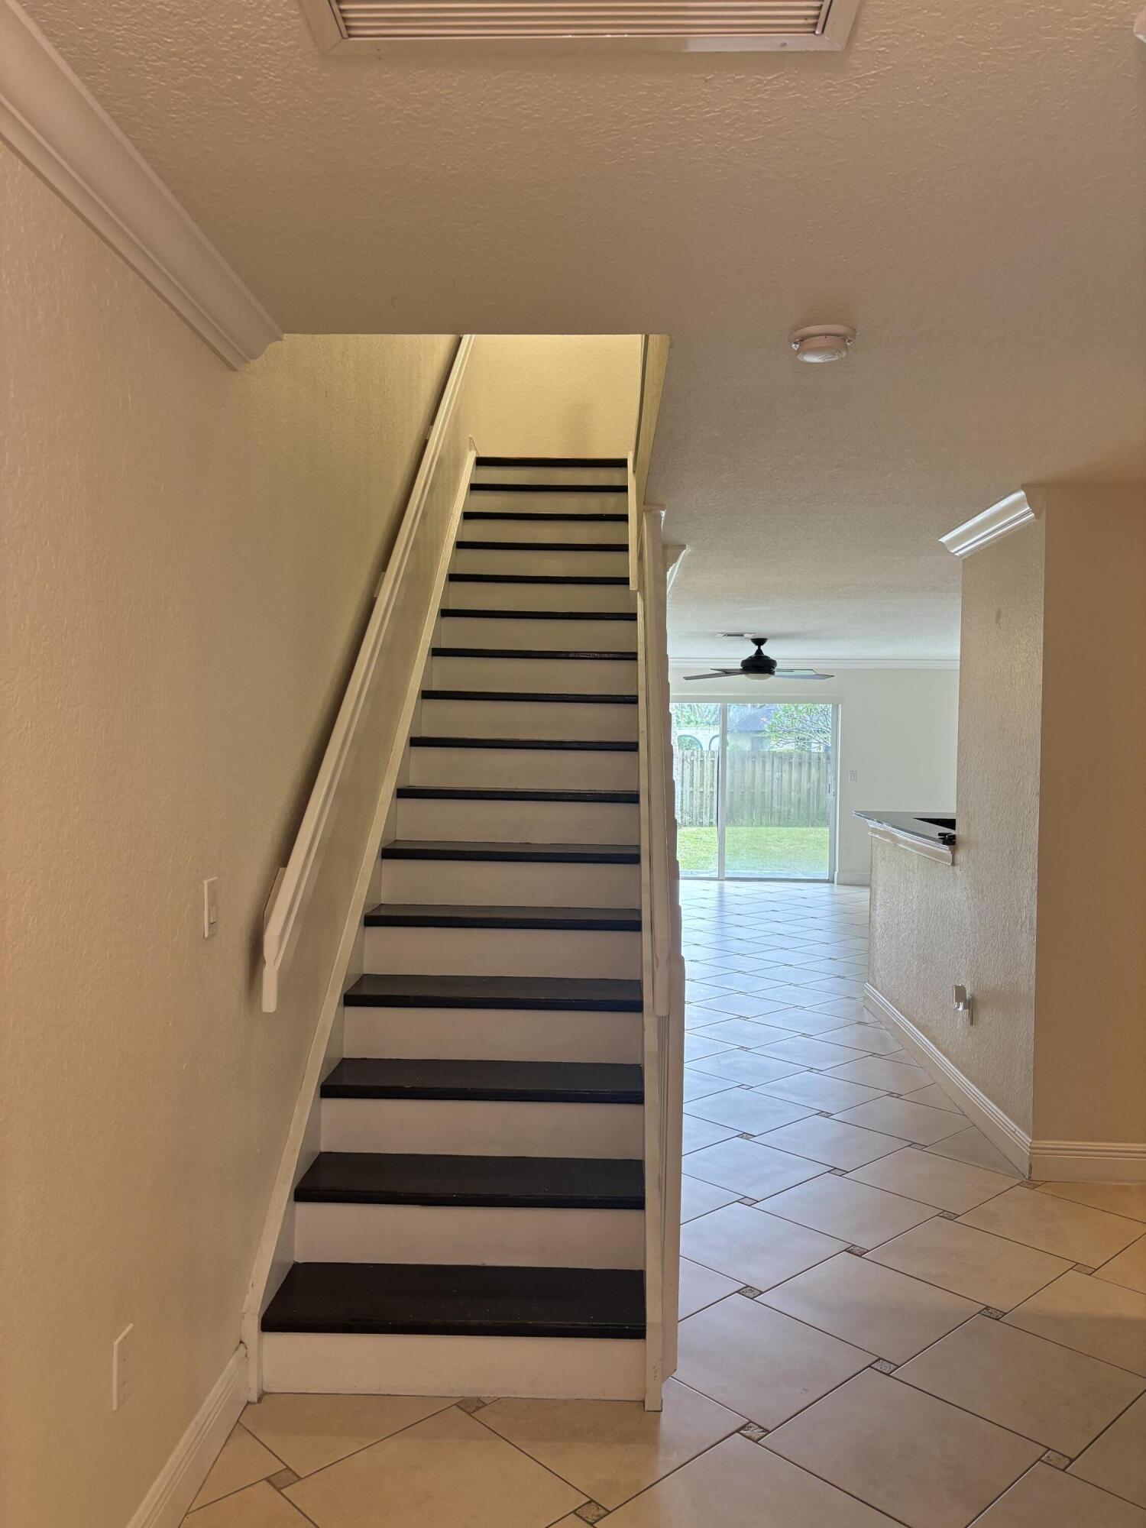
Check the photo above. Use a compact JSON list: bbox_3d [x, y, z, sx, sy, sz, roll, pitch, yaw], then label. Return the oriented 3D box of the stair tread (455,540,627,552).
[{"bbox_3d":[-0.144,-1.068,5.759,0.840,0.035,0.259,1,1,2],"label":"stair tread"}]

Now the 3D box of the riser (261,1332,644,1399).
[{"bbox_3d":[-0.273,1.395,2.676,0.883,0.152,0.020,1,1,0],"label":"riser"}]

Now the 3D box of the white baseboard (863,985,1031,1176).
[{"bbox_3d":[1.680,1.389,5.426,0.016,0.137,2.695,1,1,2],"label":"white baseboard"}]

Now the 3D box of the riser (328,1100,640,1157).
[{"bbox_3d":[-0.253,1.012,3.203,0.894,0.156,0.022,1,1,2],"label":"riser"}]

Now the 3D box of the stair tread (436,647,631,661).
[{"bbox_3d":[-0.158,-0.470,5.035,0.883,0.034,0.269,1,1,0],"label":"stair tread"}]

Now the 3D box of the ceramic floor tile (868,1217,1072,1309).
[{"bbox_3d":[1.188,1.495,3.450,0.454,0.010,0.454,0,2,-43],"label":"ceramic floor tile"}]

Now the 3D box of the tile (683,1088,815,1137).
[{"bbox_3d":[0.730,1.460,4.829,0.454,0.010,0.454,0,2,-43],"label":"tile"}]

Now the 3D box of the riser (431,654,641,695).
[{"bbox_3d":[-0.163,-0.371,4.927,0.883,0.160,0.020,1,1,0],"label":"riser"}]

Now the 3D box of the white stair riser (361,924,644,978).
[{"bbox_3d":[-0.226,0.612,3.705,0.894,0.161,0.022,1,1,2],"label":"white stair riser"}]

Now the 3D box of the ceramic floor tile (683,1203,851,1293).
[{"bbox_3d":[0.544,1.485,3.542,0.454,0.010,0.454,0,2,-43],"label":"ceramic floor tile"}]

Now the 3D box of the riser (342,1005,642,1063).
[{"bbox_3d":[-0.241,0.816,3.470,0.898,0.160,0.020,1,1,2],"label":"riser"}]

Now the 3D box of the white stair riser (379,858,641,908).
[{"bbox_3d":[-0.210,0.406,3.876,0.872,0.154,0.020,1,1,0],"label":"white stair riser"}]

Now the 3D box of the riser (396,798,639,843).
[{"bbox_3d":[-0.200,0.213,4.177,0.883,0.159,0.020,1,1,0],"label":"riser"}]

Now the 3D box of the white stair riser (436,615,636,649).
[{"bbox_3d":[-0.151,-0.571,5.178,0.883,0.161,0.020,1,1,0],"label":"white stair riser"}]

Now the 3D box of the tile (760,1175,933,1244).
[{"bbox_3d":[0.901,1.467,3.770,0.448,0.010,0.448,0,2,-43],"label":"tile"}]

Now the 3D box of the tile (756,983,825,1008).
[{"bbox_3d":[1.352,1.406,6.939,0.447,0.010,0.447,0,2,-43],"label":"tile"}]

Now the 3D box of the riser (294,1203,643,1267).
[{"bbox_3d":[-0.266,1.217,2.961,0.898,0.160,0.020,1,1,2],"label":"riser"}]

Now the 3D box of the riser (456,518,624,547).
[{"bbox_3d":[-0.141,-1.181,5.970,0.851,0.161,0.022,1,1,2],"label":"riser"}]

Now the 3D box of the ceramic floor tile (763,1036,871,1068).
[{"bbox_3d":[1.190,1.445,5.748,0.454,0.010,0.454,0,2,-43],"label":"ceramic floor tile"}]

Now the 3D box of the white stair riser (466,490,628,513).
[{"bbox_3d":[-0.128,-1.386,6.222,0.851,0.169,0.022,1,1,2],"label":"white stair riser"}]

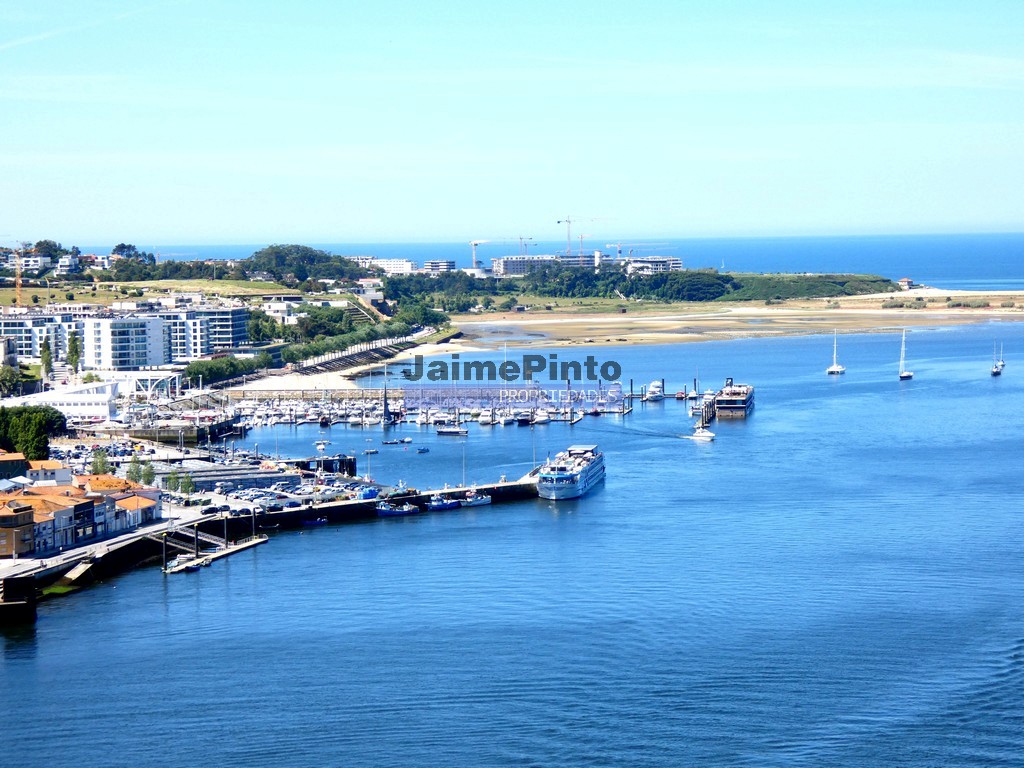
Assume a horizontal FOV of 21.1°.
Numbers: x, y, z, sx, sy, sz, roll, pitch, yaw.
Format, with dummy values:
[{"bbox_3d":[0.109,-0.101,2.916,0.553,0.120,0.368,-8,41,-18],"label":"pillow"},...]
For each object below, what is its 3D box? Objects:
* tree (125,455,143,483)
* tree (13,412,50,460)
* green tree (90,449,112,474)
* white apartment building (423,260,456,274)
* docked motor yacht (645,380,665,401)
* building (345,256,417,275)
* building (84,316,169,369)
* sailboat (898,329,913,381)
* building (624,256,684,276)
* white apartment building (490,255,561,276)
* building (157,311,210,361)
[{"bbox_3d":[-106.470,24.100,775.480,4.200,8.600,4.200,-1,3,0],"label":"tree"},{"bbox_3d":[-150.550,16.880,860.170,10.500,15.000,9.500,-1,3,0],"label":"tree"},{"bbox_3d":[-119.490,23.280,798.460,4.900,8.400,4.900,-1,3,0],"label":"green tree"},{"bbox_3d":[-67.390,-107.800,2550.000,23.000,13.000,18.000,1,4,23],"label":"white apartment building"},{"bbox_3d":[59.600,2.740,1141.000,4.400,7.100,14.500,1,4,26],"label":"docked motor yacht"},{"bbox_3d":[-135.150,-121.480,2827.510,70.000,17.000,18.000,0,3,20],"label":"building"},{"bbox_3d":[-163.320,-16.880,1164.000,31.000,21.700,19.000,-2,4,-24],"label":"building"},{"bbox_3d":[178.970,-13.310,1250.000,4.100,23.000,13.500,0,4,23],"label":"sailboat"},{"bbox_3d":[130.740,-109.150,2560.000,50.000,17.500,25.000,0,3,15],"label":"building"},{"bbox_3d":[14.130,-119.560,2775.690,64.000,20.500,22.000,-3,4,-28],"label":"white apartment building"},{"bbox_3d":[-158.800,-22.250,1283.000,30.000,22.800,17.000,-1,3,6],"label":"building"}]

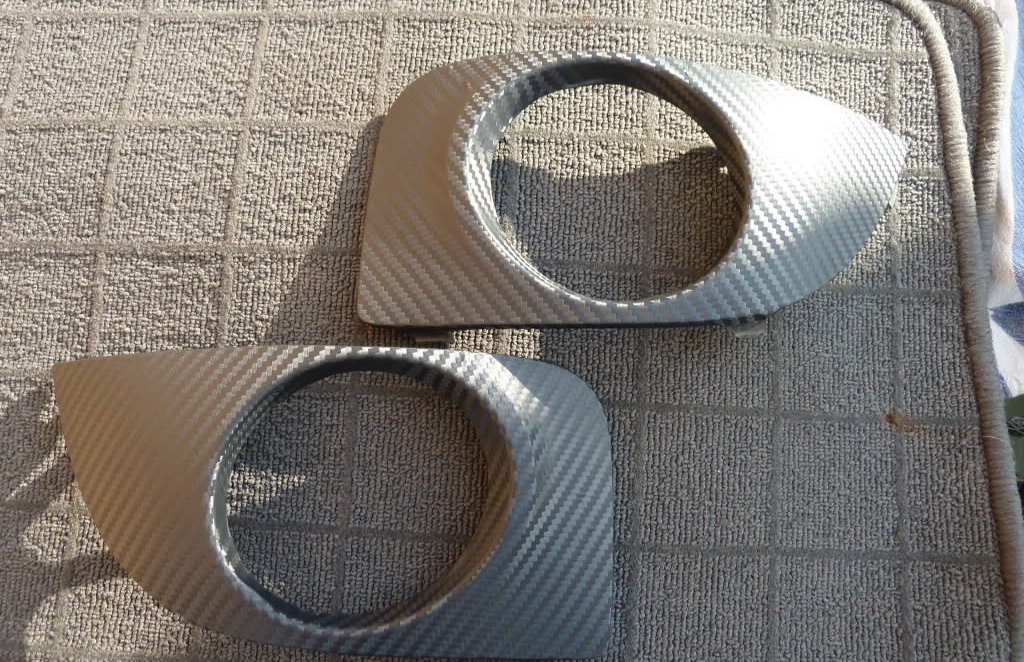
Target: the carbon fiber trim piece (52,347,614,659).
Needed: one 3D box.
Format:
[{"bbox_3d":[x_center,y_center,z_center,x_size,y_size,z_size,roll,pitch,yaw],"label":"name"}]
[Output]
[{"bbox_3d":[-0.075,0.069,0.300,0.234,0.055,0.122,2,82,-1],"label":"carbon fiber trim piece"}]

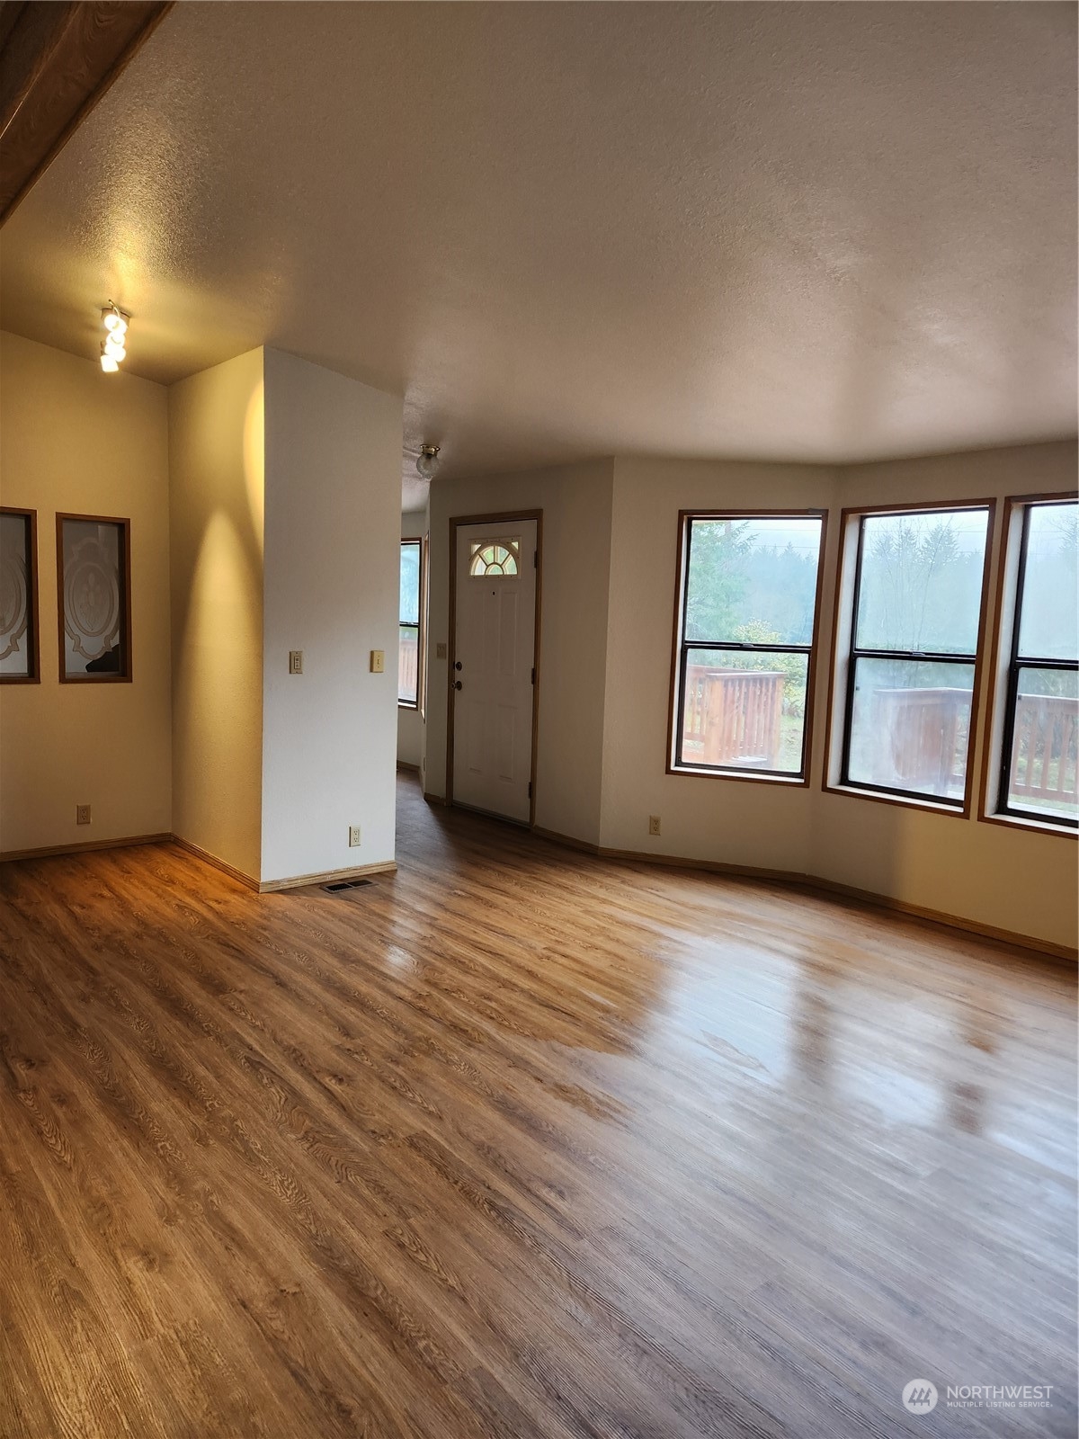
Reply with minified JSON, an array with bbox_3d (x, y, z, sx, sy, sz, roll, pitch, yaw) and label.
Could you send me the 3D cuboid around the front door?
[{"bbox_3d":[-0.318,-0.368,6.755,0.060,2.070,0.950,-3,8,-40],"label":"front door"}]

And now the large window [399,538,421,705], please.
[{"bbox_3d":[-1.306,-0.879,8.894,0.080,1.490,0.770,-3,8,-40],"label":"large window"}]

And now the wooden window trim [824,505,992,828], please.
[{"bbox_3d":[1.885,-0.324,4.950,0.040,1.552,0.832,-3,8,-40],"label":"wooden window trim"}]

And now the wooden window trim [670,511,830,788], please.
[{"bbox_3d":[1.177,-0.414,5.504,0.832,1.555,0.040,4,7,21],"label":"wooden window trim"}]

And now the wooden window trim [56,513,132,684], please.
[{"bbox_3d":[-2.573,-0.689,5.524,0.394,0.955,0.100,-3,8,-40],"label":"wooden window trim"}]

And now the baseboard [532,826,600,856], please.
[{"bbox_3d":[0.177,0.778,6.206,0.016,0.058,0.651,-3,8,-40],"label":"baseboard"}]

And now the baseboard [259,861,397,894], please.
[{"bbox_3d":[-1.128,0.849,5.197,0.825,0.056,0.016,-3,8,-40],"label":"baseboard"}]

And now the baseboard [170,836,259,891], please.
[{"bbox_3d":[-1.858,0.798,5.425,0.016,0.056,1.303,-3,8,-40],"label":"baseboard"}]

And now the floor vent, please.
[{"bbox_3d":[-1.011,0.889,5.093,0.285,0.010,0.128,-3,8,-40],"label":"floor vent"}]

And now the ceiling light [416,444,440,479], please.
[{"bbox_3d":[-0.713,-1.641,6.114,0.142,0.202,0.142,8,1,0],"label":"ceiling light"}]

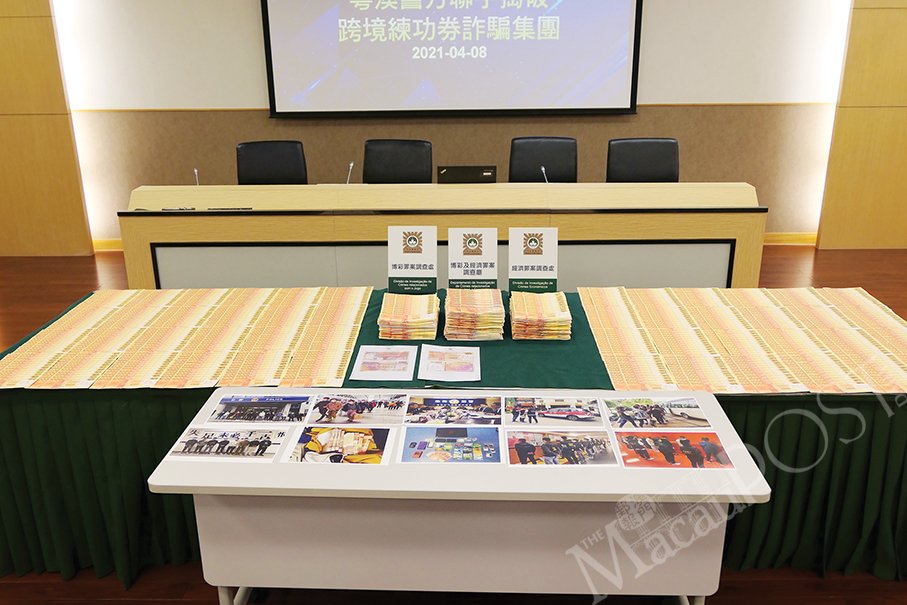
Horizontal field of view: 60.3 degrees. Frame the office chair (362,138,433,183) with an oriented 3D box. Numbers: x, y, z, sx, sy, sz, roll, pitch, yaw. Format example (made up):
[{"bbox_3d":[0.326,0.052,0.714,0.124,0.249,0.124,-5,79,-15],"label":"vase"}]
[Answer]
[{"bbox_3d":[-0.410,-0.483,5.287,0.610,1.130,0.640,2,19,9],"label":"office chair"}]

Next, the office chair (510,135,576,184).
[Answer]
[{"bbox_3d":[0.598,-0.486,5.258,0.610,1.130,0.640,1,19,5],"label":"office chair"}]

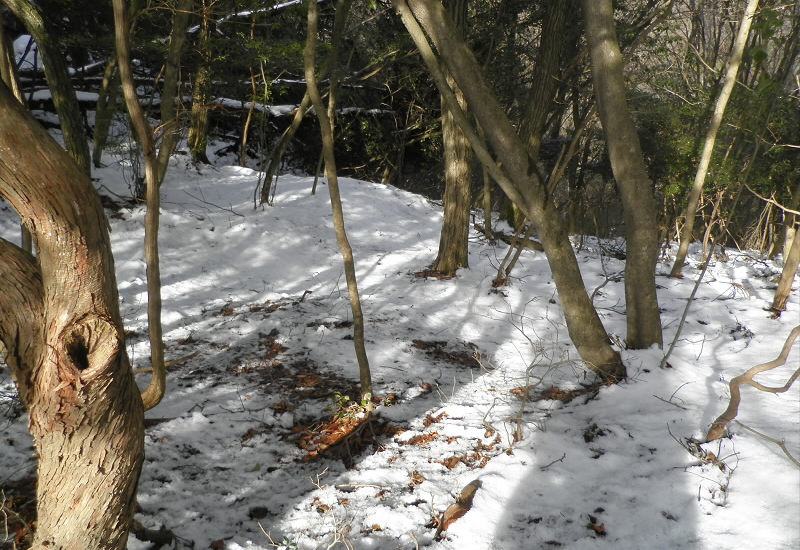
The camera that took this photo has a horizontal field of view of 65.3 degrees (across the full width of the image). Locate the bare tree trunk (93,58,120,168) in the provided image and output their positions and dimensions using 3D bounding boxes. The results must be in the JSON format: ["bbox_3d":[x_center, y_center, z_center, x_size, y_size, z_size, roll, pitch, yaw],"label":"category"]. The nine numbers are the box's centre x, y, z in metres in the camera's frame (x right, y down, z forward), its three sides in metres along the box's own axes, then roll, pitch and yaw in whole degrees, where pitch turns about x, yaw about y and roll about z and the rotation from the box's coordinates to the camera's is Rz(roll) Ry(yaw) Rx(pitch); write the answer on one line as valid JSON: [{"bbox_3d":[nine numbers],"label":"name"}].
[{"bbox_3d":[-4.060,-2.232,8.628,0.200,1.466,0.200,8,15,-27],"label":"bare tree trunk"}]

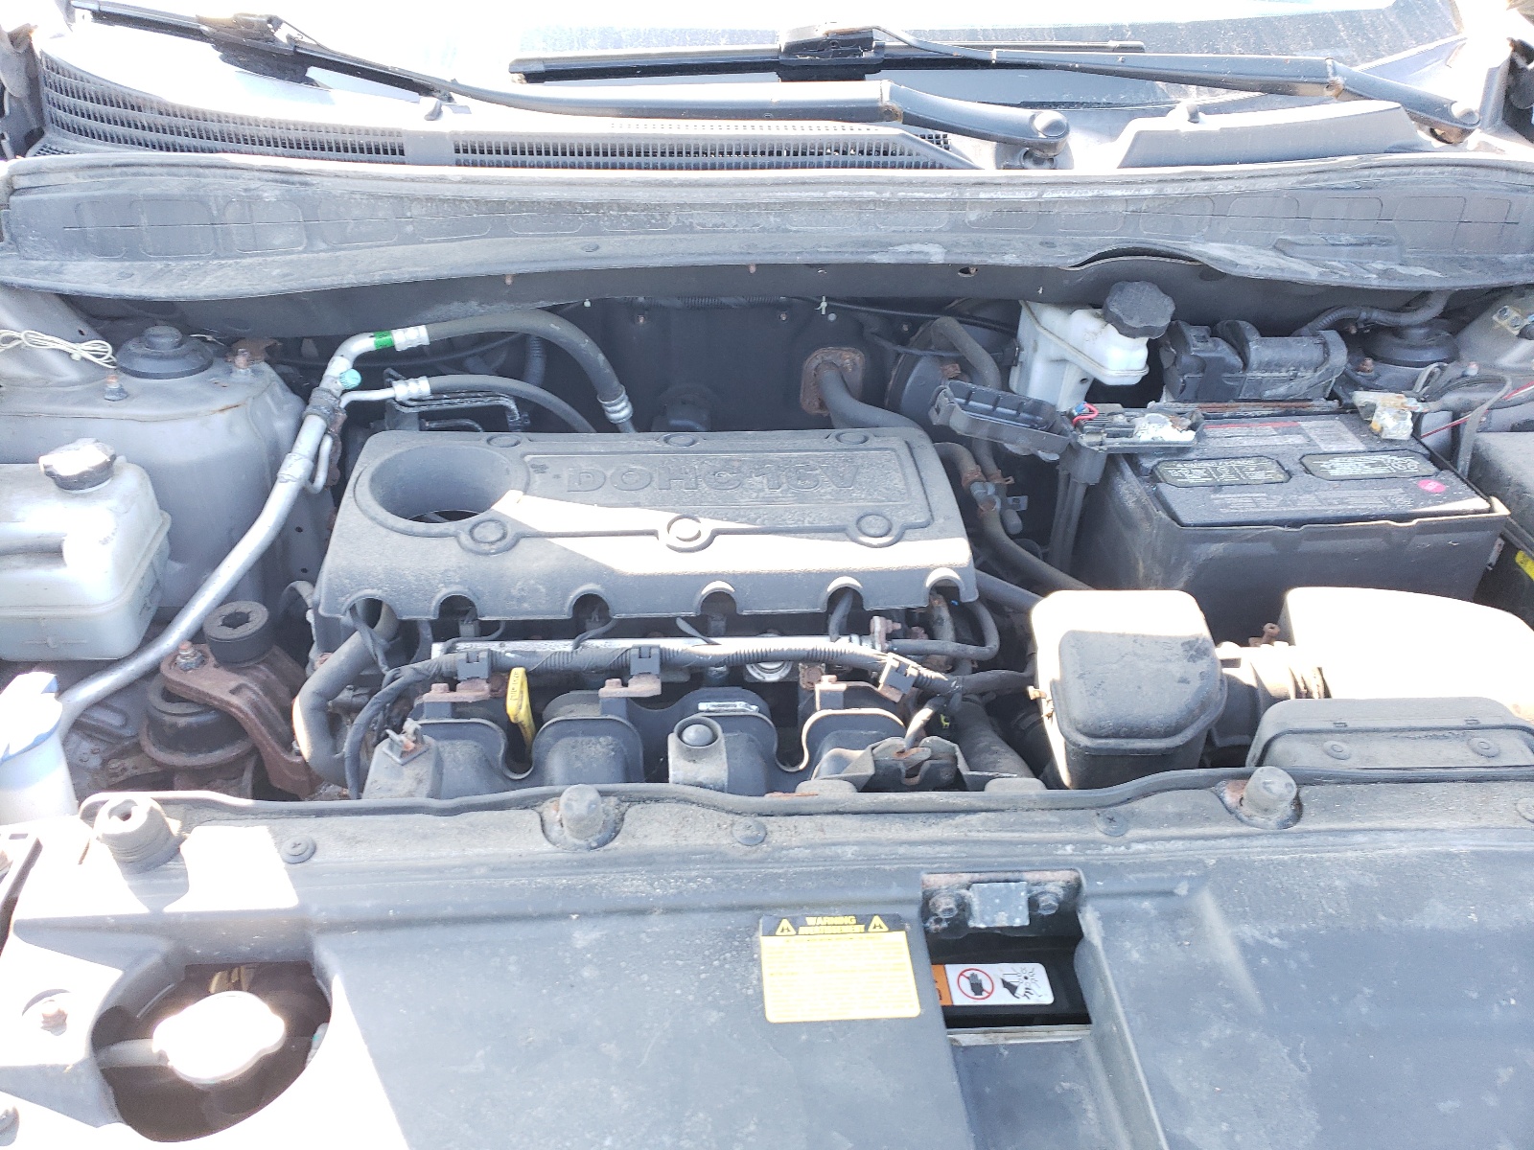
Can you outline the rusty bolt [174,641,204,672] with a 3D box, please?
[{"bbox_3d":[-0.447,0.063,0.890,0.022,0.017,0.022,-1,34,-4],"label":"rusty bolt"}]

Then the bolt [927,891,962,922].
[{"bbox_3d":[0.103,0.194,0.672,0.018,0.018,0.013,-1,9,-4],"label":"bolt"}]

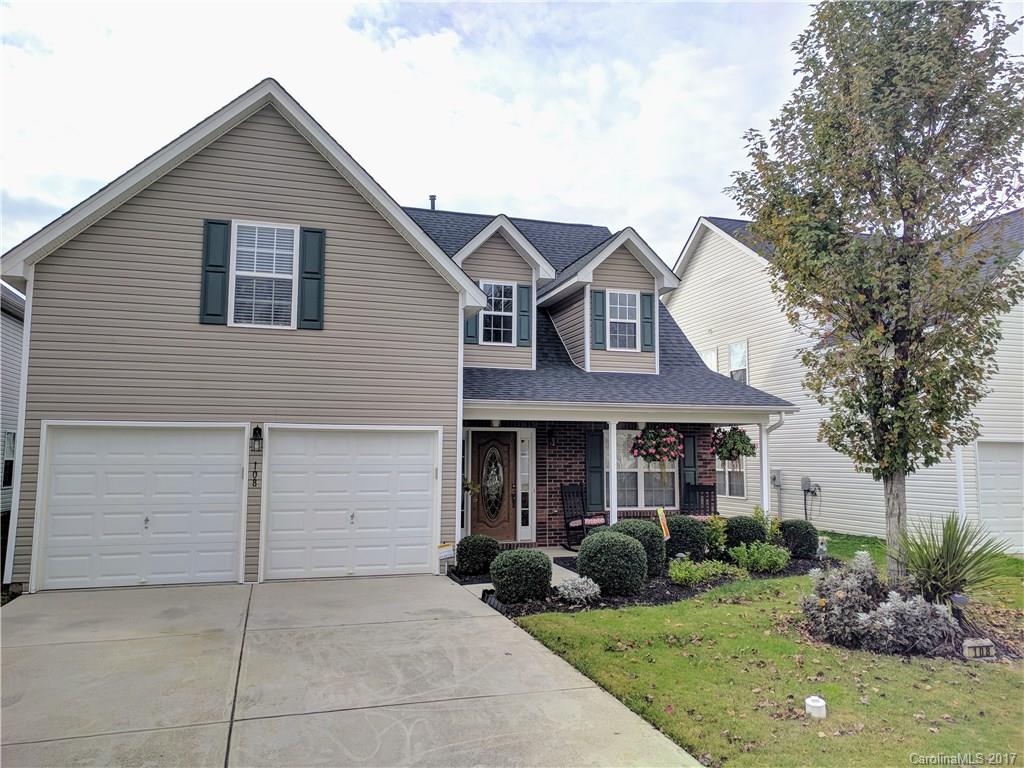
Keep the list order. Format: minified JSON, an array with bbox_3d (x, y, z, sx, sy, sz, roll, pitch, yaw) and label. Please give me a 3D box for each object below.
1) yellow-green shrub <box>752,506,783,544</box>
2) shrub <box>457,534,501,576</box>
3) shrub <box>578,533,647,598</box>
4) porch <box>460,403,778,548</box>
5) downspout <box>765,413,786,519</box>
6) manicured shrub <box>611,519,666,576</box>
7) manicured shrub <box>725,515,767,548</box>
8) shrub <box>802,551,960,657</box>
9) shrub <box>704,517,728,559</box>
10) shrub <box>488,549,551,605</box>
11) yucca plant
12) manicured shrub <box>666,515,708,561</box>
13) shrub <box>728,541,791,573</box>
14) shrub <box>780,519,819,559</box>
[{"bbox_3d":[4.565,2.614,13.764,0.525,0.906,0.525,-1,-6,18],"label":"yellow-green shrub"},{"bbox_3d":[-0.505,2.581,11.611,0.663,0.605,0.663,0,-6,0],"label":"shrub"},{"bbox_3d":[1.316,2.345,10.192,0.920,0.769,0.920,0,-6,7],"label":"shrub"},{"bbox_3d":[1.754,1.741,13.825,5.950,2.620,2.000,2,-7,-17],"label":"porch"},{"bbox_3d":[4.768,1.730,13.823,0.230,2.440,0.300,2,-7,-17],"label":"downspout"},{"bbox_3d":[1.912,2.475,11.687,0.854,0.850,0.854,0,-6,0],"label":"manicured shrub"},{"bbox_3d":[4.103,2.681,13.526,0.722,0.762,0.722,-1,-6,17],"label":"manicured shrub"},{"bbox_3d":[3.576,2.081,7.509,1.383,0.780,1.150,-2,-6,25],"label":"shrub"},{"bbox_3d":[3.588,2.694,13.504,0.457,0.726,0.457,-1,-6,15],"label":"shrub"},{"bbox_3d":[0.107,2.349,9.484,0.741,0.607,0.741,0,-6,1],"label":"shrub"},{"bbox_3d":[5.085,2.051,8.942,1.135,1.056,1.135,-3,-6,29],"label":"yucca plant"},{"bbox_3d":[2.887,2.564,12.716,0.717,0.801,0.717,2,-7,-17],"label":"manicured shrub"},{"bbox_3d":[3.900,2.708,12.141,0.932,0.436,0.800,-1,-6,18],"label":"shrub"},{"bbox_3d":[5.073,2.718,13.566,0.636,0.680,0.636,2,-7,-17],"label":"shrub"}]

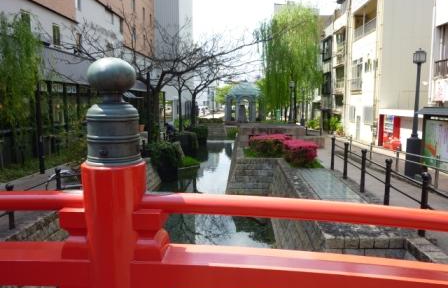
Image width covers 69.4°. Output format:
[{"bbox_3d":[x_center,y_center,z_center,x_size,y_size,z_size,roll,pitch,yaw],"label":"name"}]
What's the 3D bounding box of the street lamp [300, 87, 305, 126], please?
[{"bbox_3d":[7.144,-3.182,29.328,0.450,3.830,0.450,1,6,5],"label":"street lamp"}]

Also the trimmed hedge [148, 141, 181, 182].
[{"bbox_3d":[-2.772,0.705,15.070,1.300,1.480,1.600,1,6,5],"label":"trimmed hedge"}]

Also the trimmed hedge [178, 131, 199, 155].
[{"bbox_3d":[-2.428,-0.091,22.126,1.200,1.286,2.000,1,6,5],"label":"trimmed hedge"}]

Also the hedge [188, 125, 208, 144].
[{"bbox_3d":[-2.229,-0.831,28.282,1.500,1.396,1.900,1,6,5],"label":"hedge"}]

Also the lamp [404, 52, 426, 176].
[{"bbox_3d":[5.764,-0.884,9.712,0.430,3.835,0.430,1,6,5],"label":"lamp"}]

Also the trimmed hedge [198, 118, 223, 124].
[{"bbox_3d":[-1.563,-2.592,37.443,3.000,0.670,1.000,1,6,5],"label":"trimmed hedge"}]

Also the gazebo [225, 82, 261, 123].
[{"bbox_3d":[2.545,-5.298,41.167,4.800,5.107,4.400,1,6,5],"label":"gazebo"}]

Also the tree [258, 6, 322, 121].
[{"bbox_3d":[5.139,-6.165,25.978,4.800,9.521,4.800,1,6,5],"label":"tree"}]

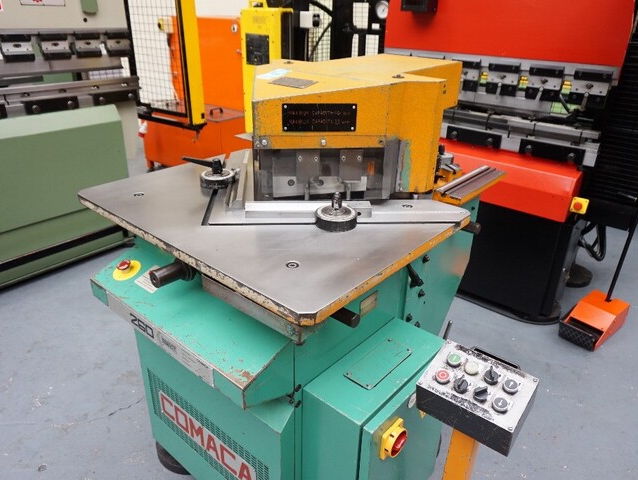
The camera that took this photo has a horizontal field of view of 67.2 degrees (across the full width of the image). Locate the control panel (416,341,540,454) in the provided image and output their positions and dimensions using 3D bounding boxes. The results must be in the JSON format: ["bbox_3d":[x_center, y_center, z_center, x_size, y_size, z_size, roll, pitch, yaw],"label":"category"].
[{"bbox_3d":[0.324,0.307,0.985,0.196,0.096,0.153,20,45,35],"label":"control panel"}]

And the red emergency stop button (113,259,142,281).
[{"bbox_3d":[-0.513,0.068,1.265,0.078,0.031,0.078,21,48,37],"label":"red emergency stop button"}]

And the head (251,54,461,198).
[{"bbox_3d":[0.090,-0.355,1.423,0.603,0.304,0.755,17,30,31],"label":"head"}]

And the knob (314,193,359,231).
[{"bbox_3d":[0.041,-0.076,1.128,0.098,0.080,0.098,1,25,0],"label":"knob"}]

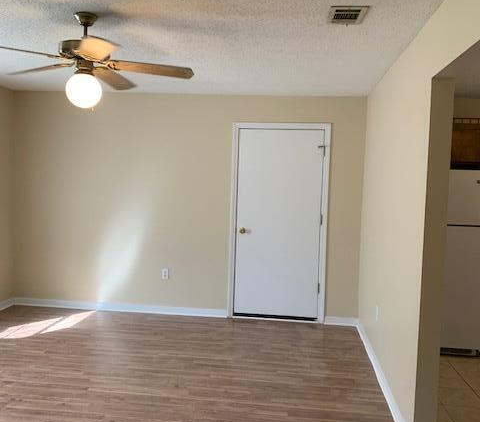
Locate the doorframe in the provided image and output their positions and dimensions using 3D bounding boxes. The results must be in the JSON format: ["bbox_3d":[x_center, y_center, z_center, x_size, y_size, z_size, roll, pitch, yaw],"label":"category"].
[{"bbox_3d":[0.421,0.143,5.231,0.920,2.040,0.050,2,4,7],"label":"doorframe"}]

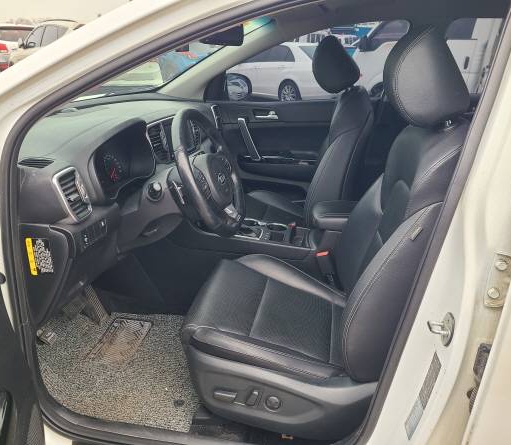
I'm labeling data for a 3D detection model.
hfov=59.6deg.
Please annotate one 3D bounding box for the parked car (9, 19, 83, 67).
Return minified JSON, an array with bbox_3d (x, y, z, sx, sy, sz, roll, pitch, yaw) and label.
[{"bbox_3d":[-4.085,-3.725,10.331,1.870,1.730,4.650,-18,29,-39],"label":"parked car"}]

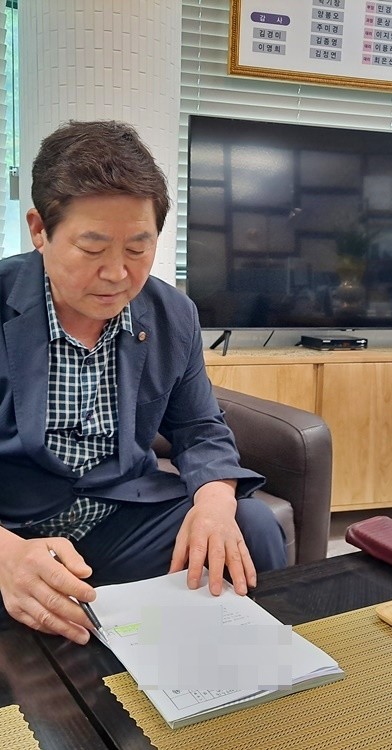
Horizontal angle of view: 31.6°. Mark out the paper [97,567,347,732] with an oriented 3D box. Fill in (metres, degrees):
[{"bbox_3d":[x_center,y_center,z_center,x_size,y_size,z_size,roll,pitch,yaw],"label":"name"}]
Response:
[{"bbox_3d":[-0.005,0.307,0.839,0.212,0.014,0.298,-3,8,-30],"label":"paper"}]

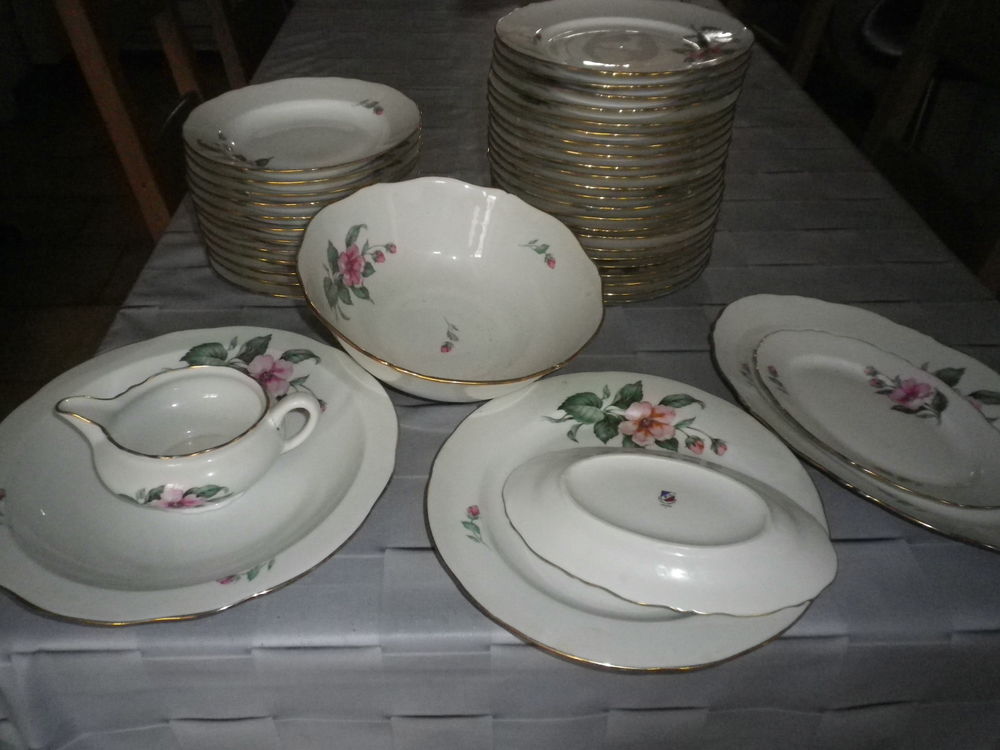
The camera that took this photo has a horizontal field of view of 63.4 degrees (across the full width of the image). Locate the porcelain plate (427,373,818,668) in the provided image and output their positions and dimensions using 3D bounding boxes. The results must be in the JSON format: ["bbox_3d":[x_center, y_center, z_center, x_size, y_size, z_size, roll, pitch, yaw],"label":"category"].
[{"bbox_3d":[0.095,0.102,0.637,0.308,0.031,0.308,1,39,-1],"label":"porcelain plate"}]

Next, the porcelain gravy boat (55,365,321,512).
[{"bbox_3d":[-0.235,0.047,0.634,0.189,0.076,0.112,-6,40,-10],"label":"porcelain gravy boat"}]

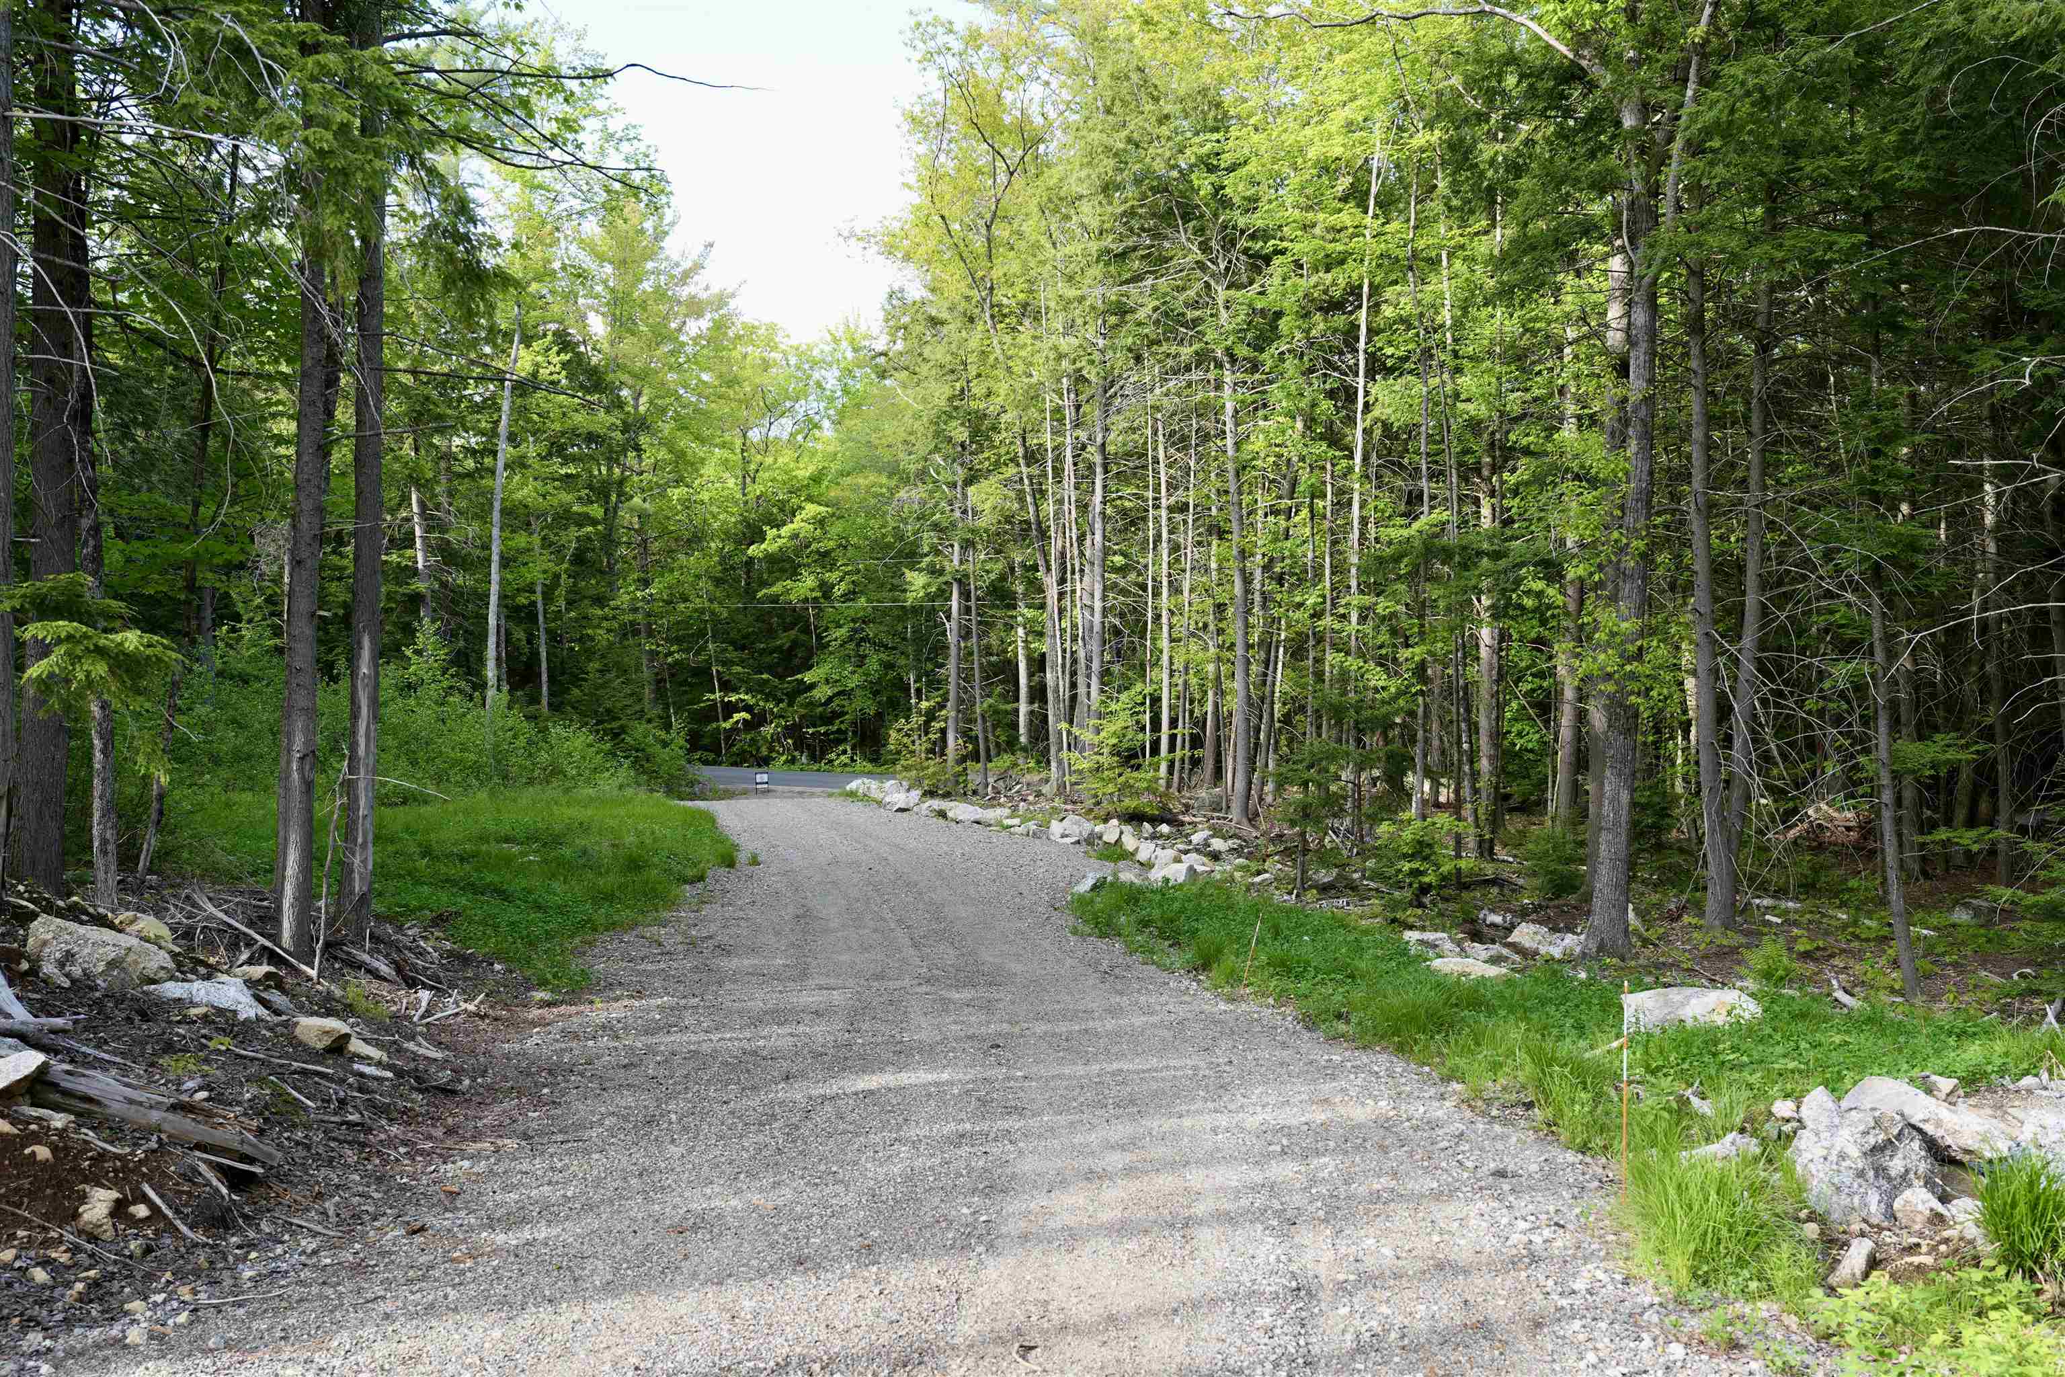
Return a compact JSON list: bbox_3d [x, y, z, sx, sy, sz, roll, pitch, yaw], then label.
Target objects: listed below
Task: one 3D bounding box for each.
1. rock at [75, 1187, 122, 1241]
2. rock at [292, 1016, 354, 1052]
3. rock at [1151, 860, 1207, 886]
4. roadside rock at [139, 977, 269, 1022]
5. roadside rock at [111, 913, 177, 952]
[{"bbox_3d":[-2.627,1.477,5.000,0.132,0.135,0.120,0,0,-15],"label":"rock"},{"bbox_3d":[-2.954,1.437,7.400,0.260,0.125,0.200,0,0,-11],"label":"rock"},{"bbox_3d":[1.354,1.704,16.400,0.510,0.250,0.400,0,0,2],"label":"rock"},{"bbox_3d":[-3.494,1.314,7.500,0.520,0.150,0.320,0,0,-13],"label":"roadside rock"},{"bbox_3d":[-4.188,1.155,8.400,0.310,0.185,0.260,0,0,-14],"label":"roadside rock"}]

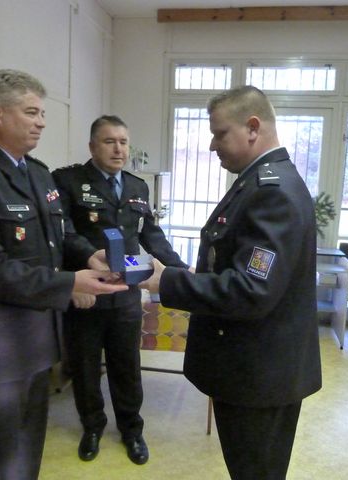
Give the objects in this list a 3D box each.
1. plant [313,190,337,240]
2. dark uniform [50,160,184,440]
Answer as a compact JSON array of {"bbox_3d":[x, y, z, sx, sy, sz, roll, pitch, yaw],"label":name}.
[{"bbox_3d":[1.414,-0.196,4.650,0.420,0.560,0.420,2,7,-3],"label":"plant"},{"bbox_3d":[-0.300,0.338,2.414,0.660,1.440,0.400,-1,7,-25],"label":"dark uniform"}]

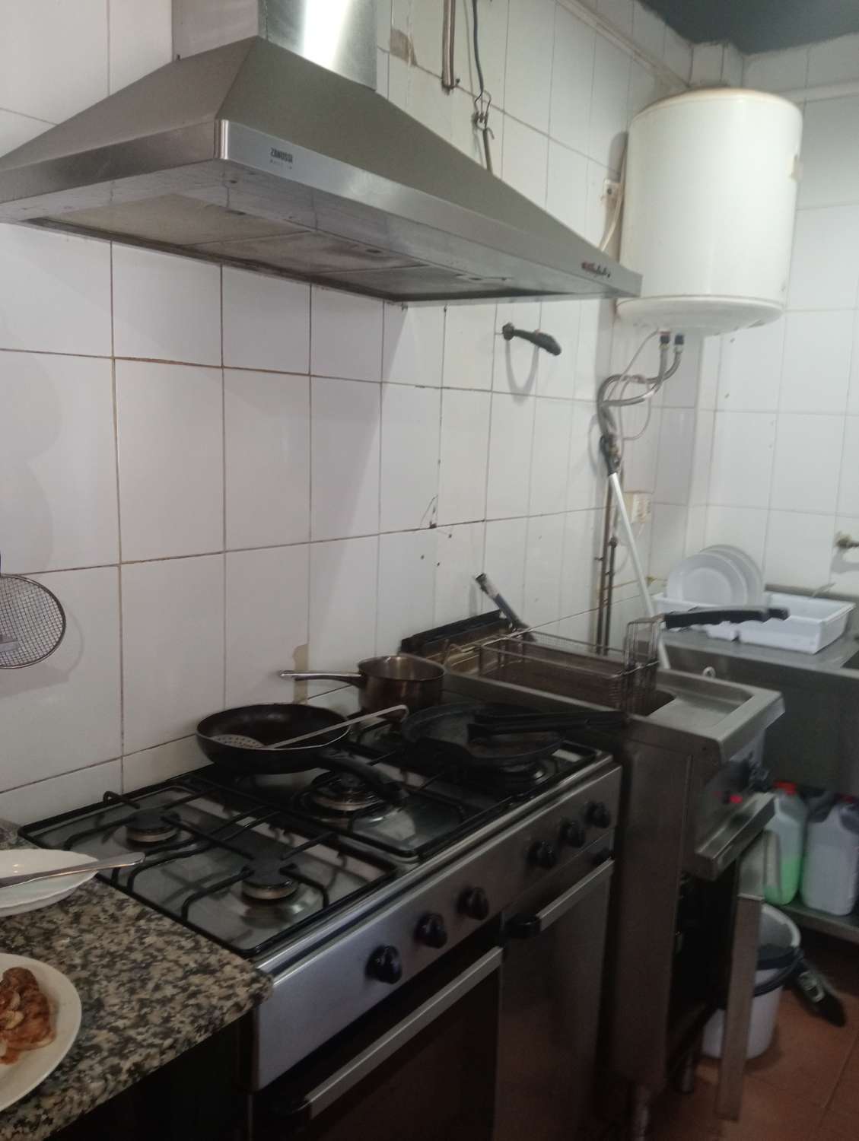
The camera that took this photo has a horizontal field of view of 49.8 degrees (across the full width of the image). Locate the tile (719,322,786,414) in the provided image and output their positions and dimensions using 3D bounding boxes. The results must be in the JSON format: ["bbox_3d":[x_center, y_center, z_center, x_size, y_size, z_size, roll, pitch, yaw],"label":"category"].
[{"bbox_3d":[1.008,-0.651,2.910,0.200,0.300,0.010,9,11,36],"label":"tile"}]

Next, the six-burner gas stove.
[{"bbox_3d":[-0.136,0.748,1.472,0.565,0.847,0.845,9,11,36],"label":"six-burner gas stove"}]

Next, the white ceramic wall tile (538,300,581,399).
[{"bbox_3d":[0.325,-0.591,2.344,0.010,0.300,0.200,8,11,36],"label":"white ceramic wall tile"}]

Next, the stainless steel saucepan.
[{"bbox_3d":[-0.120,0.220,1.678,0.310,0.095,0.165,-2,10,-22],"label":"stainless steel saucepan"}]

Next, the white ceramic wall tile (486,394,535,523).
[{"bbox_3d":[0.195,-0.276,2.236,0.010,0.300,0.200,9,11,36],"label":"white ceramic wall tile"}]

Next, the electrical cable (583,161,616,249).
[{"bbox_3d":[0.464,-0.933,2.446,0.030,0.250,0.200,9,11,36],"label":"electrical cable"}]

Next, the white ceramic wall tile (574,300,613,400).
[{"bbox_3d":[0.444,-0.612,2.503,0.010,0.300,0.200,8,11,36],"label":"white ceramic wall tile"}]

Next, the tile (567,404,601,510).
[{"bbox_3d":[0.433,-0.319,2.555,0.010,0.300,0.200,9,11,36],"label":"tile"}]

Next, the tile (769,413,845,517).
[{"bbox_3d":[1.155,-0.327,2.824,0.200,0.300,0.010,9,11,36],"label":"tile"}]

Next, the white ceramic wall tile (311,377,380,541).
[{"bbox_3d":[-0.163,-0.212,1.756,0.010,0.300,0.200,9,11,36],"label":"white ceramic wall tile"}]

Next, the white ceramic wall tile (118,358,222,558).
[{"bbox_3d":[-0.400,-0.169,1.436,0.010,0.300,0.200,8,11,36],"label":"white ceramic wall tile"}]

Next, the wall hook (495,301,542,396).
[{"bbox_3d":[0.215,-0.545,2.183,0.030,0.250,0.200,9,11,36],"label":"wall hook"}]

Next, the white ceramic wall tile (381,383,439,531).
[{"bbox_3d":[-0.042,-0.232,1.913,0.010,0.300,0.200,8,11,36],"label":"white ceramic wall tile"}]

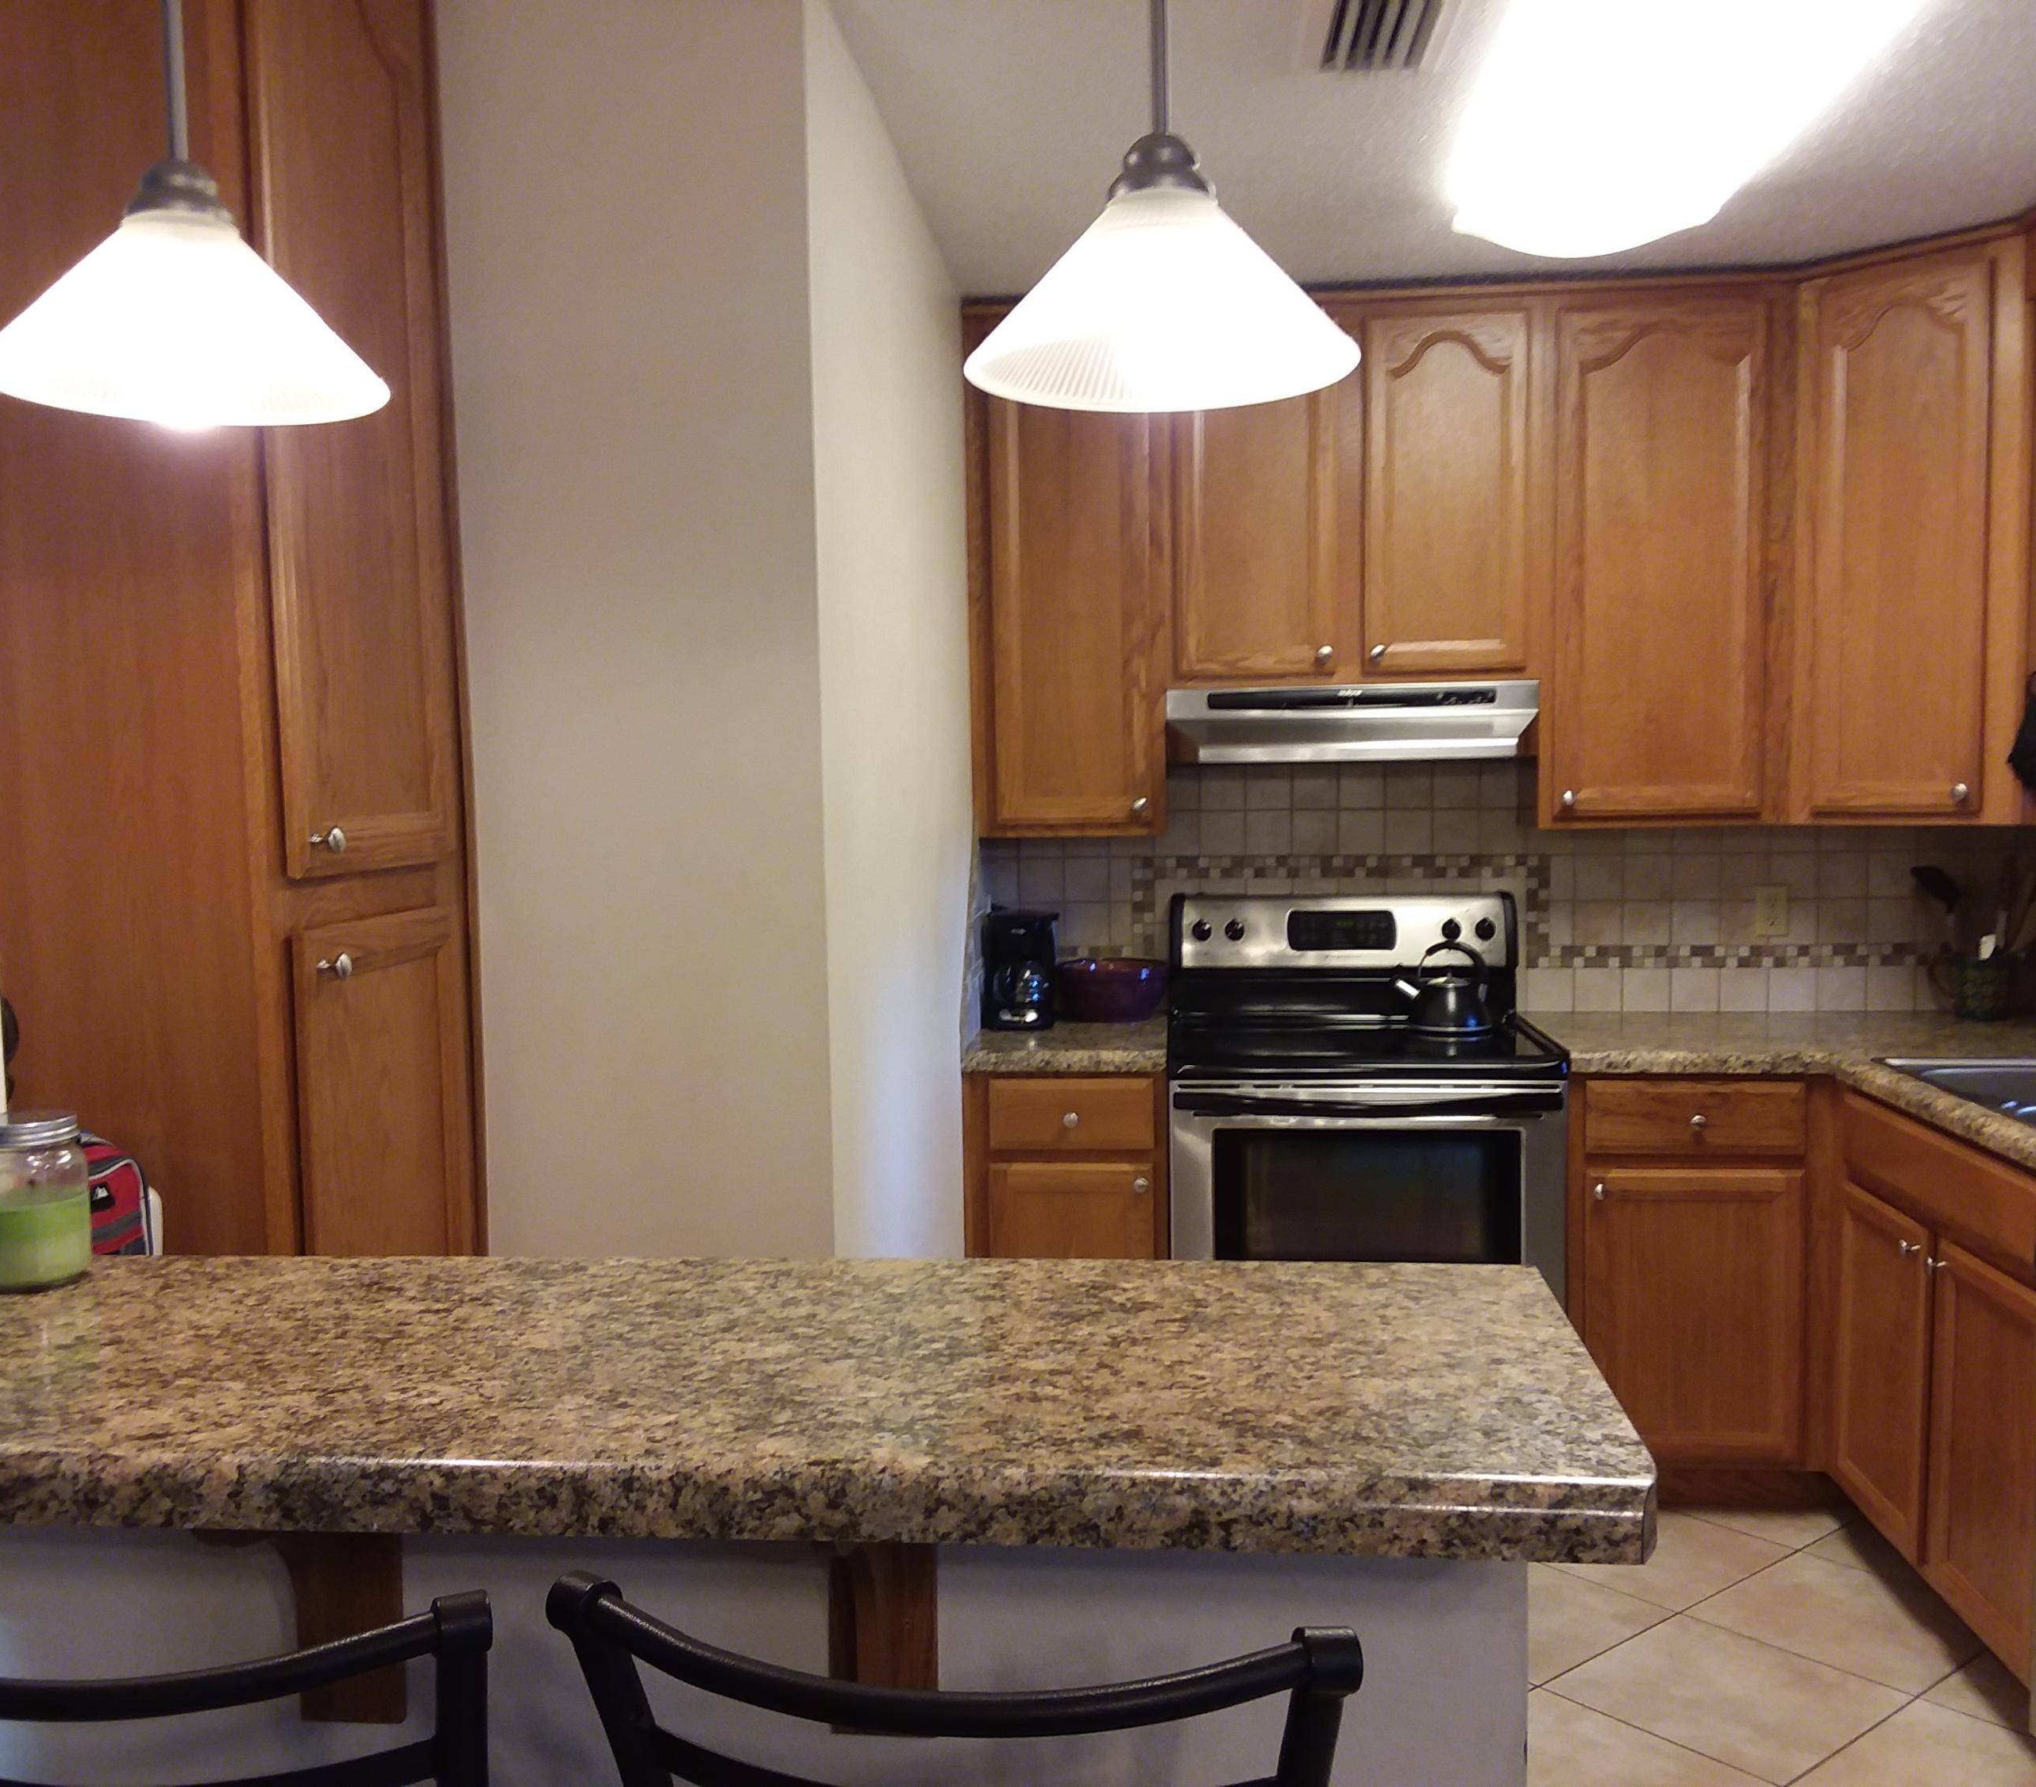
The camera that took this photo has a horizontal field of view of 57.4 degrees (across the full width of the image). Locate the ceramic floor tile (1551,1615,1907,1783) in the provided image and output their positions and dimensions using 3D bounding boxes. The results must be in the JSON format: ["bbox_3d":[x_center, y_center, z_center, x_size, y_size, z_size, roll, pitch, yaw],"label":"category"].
[{"bbox_3d":[1.117,1.263,2.926,0.400,0.010,0.400,-4,5,-39],"label":"ceramic floor tile"}]

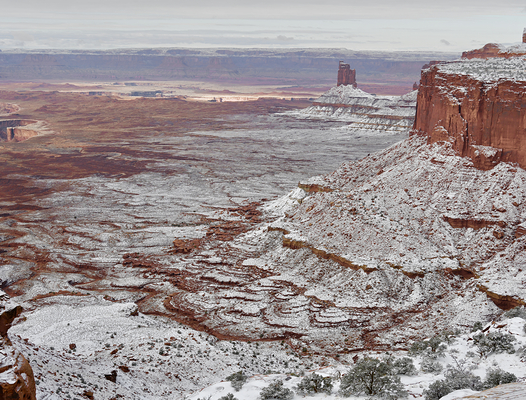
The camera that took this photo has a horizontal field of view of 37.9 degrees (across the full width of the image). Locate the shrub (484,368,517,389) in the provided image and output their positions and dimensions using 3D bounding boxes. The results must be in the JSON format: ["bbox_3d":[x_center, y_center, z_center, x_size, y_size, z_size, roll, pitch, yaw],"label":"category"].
[{"bbox_3d":[18.589,13.932,60.000,2.661,1.611,2.395,0,11,0],"label":"shrub"}]

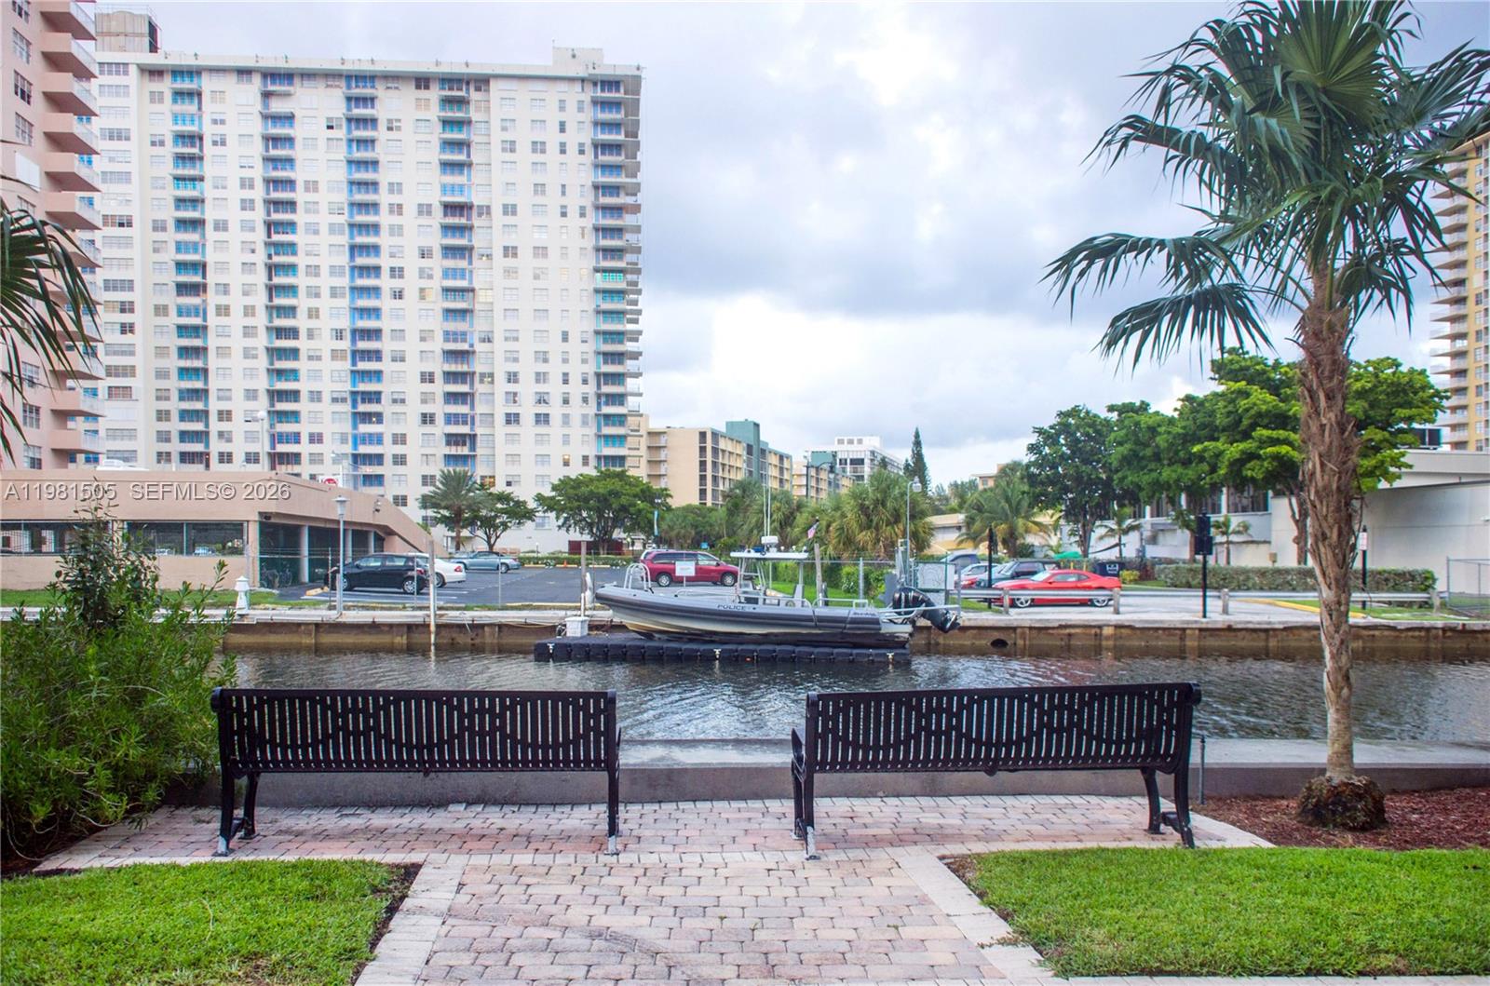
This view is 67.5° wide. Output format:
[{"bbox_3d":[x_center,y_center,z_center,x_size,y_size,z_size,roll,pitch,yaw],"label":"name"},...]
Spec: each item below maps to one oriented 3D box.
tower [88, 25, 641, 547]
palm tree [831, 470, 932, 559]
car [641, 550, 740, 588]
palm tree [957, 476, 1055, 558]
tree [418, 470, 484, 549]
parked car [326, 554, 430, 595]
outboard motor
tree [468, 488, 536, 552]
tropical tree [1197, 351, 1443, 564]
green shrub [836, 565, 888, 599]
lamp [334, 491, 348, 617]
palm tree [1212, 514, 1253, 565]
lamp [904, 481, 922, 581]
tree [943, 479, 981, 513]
[{"bbox_3d":[-50.100,-24.500,153.400,72.000,67.000,22.000,0,-2,-3],"label":"tower"},{"bbox_3d":[7.024,1.729,58.000,5.268,6.003,5.268,0,-2,0],"label":"palm tree"},{"bbox_3d":[-2.500,3.500,53.000,4.950,1.740,1.930,1,-2,-13],"label":"car"},{"bbox_3d":[14.765,2.022,63.000,5.262,6.019,5.000,0,-2,0],"label":"palm tree"},{"bbox_3d":[-27.800,1.700,105.000,6.000,7.700,5.900,0,-2,0],"label":"tree"},{"bbox_3d":[-14.500,3.100,44.100,3.950,1.520,1.700,0,-2,1],"label":"parked car"},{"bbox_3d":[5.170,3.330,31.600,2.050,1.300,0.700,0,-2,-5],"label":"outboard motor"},{"bbox_3d":[-21.382,2.909,98.000,6.241,6.638,6.241,0,-2,0],"label":"tree"},{"bbox_3d":[27.000,-1.000,52.600,10.800,11.000,10.200,-1,-2,18],"label":"tropical tree"},{"bbox_3d":[4.760,3.620,45.200,2.100,1.350,1.700,0,-2,0],"label":"green shrub"},{"bbox_3d":[-11.575,1.741,32.000,0.434,3.381,0.434,0,-2,0],"label":"lamp"},{"bbox_3d":[26.151,3.035,60.000,2.505,3.813,2.505,0,-2,0],"label":"palm tree"},{"bbox_3d":[4.852,1.579,32.000,0.470,4.027,0.290,0,-2,0],"label":"lamp"},{"bbox_3d":[26.284,3.243,135.000,5.200,10.000,5.200,0,-2,0],"label":"tree"}]

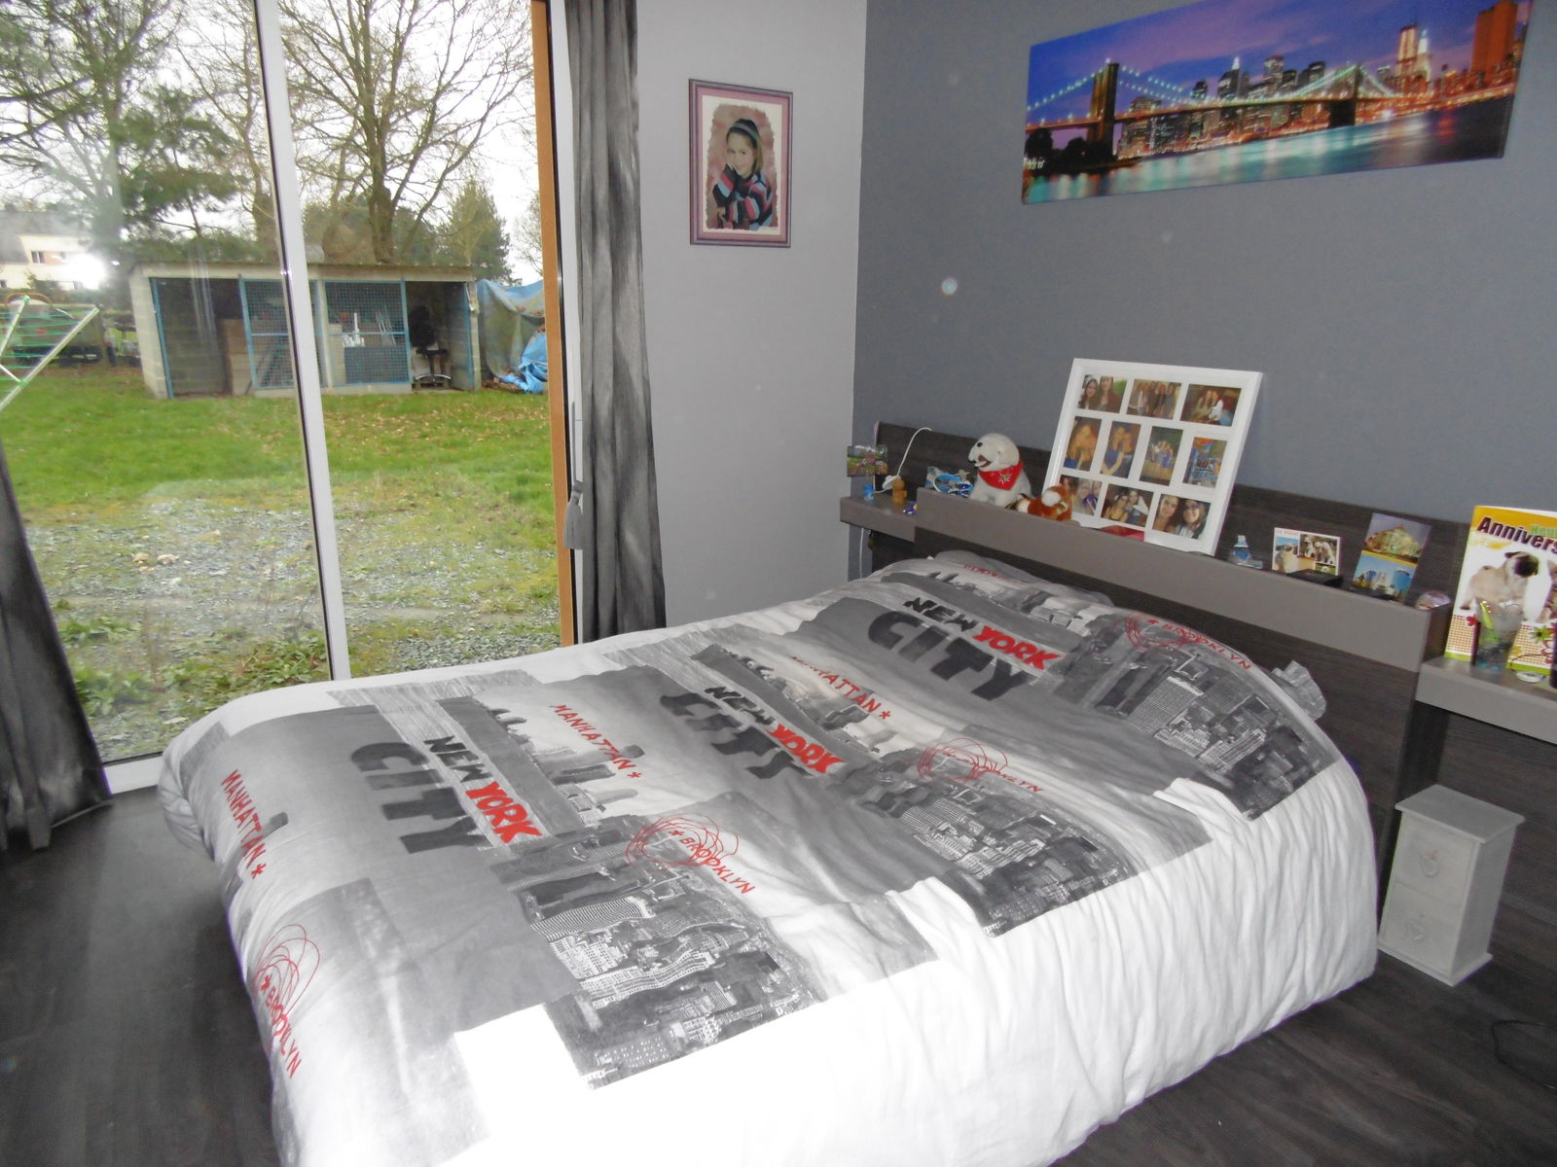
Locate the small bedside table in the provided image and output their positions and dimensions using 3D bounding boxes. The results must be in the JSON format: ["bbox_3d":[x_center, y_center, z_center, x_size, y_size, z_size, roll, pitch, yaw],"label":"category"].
[{"bbox_3d":[1.379,0.621,2.053,0.177,0.324,0.167,-9,19,-31],"label":"small bedside table"}]

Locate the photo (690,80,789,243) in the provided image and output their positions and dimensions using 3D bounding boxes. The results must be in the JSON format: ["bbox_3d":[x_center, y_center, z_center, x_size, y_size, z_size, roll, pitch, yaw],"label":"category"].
[{"bbox_3d":[-0.122,-1.354,3.228,0.387,0.483,0.022,-9,19,-31],"label":"photo"}]

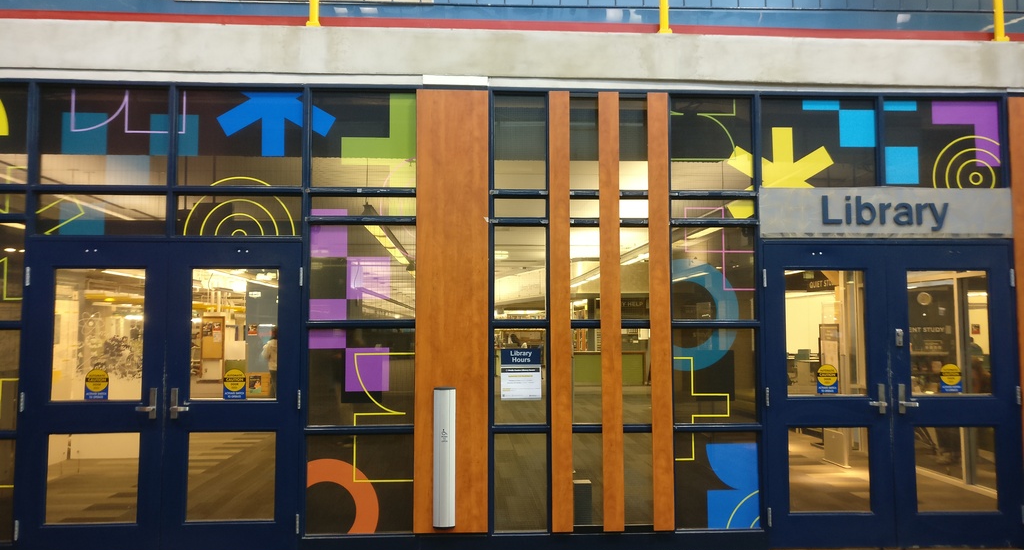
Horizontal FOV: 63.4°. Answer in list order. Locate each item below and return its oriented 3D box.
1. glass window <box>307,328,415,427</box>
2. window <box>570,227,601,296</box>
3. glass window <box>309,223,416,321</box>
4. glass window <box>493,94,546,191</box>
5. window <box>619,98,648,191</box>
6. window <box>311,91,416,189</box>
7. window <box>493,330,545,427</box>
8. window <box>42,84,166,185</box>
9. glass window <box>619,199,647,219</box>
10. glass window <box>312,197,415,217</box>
[{"bbox_3d":[-1.031,0.701,5.694,0.726,0.673,0.050,0,-4,-3],"label":"glass window"},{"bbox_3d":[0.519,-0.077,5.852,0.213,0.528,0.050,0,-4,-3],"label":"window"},{"bbox_3d":[-1.034,-0.015,5.755,0.737,0.676,0.050,0,-4,-3],"label":"glass window"},{"bbox_3d":[0.061,-0.945,5.887,0.377,0.696,0.050,0,-4,-3],"label":"glass window"},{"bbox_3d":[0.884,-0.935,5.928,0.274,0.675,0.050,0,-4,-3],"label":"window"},{"bbox_3d":[-1.040,-0.948,5.818,0.735,0.688,0.050,0,-4,-3],"label":"window"},{"bbox_3d":[0.061,0.712,5.768,0.366,0.664,0.050,0,-4,-3],"label":"window"},{"bbox_3d":[-2.827,-0.965,5.743,0.880,0.704,0.050,0,-4,-3],"label":"window"},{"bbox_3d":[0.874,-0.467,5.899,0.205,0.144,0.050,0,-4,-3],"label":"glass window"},{"bbox_3d":[-1.034,-0.476,5.783,0.723,0.151,0.050,0,-4,-3],"label":"glass window"}]

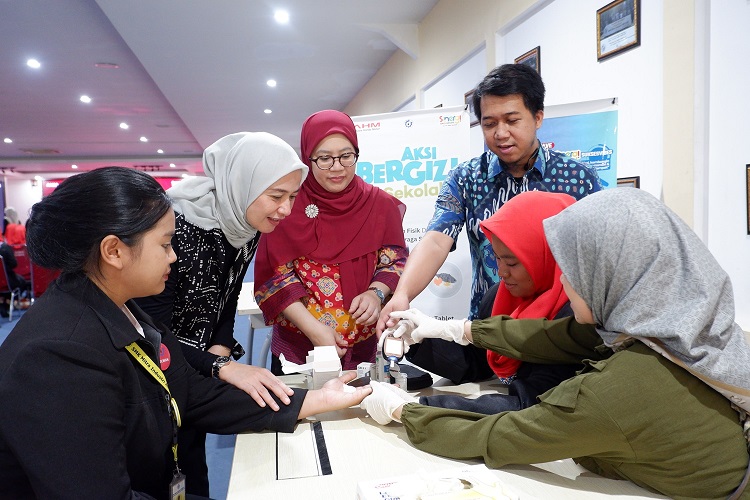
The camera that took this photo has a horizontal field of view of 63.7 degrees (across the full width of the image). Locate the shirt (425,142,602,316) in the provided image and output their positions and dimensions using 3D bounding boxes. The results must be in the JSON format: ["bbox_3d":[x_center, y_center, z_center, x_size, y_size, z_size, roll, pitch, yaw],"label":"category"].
[{"bbox_3d":[0.395,0.035,1.700,0.520,0.660,0.360,-1,4,13],"label":"shirt"}]

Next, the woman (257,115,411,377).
[{"bbox_3d":[-0.138,0.325,1.920,0.500,1.510,0.420,-2,4,-10],"label":"woman"}]

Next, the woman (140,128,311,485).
[{"bbox_3d":[-0.430,0.424,1.490,0.620,1.400,0.500,0,4,28],"label":"woman"}]

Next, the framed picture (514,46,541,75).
[{"bbox_3d":[1.052,-1.214,4.180,0.030,0.270,0.370,-2,4,-11],"label":"framed picture"}]

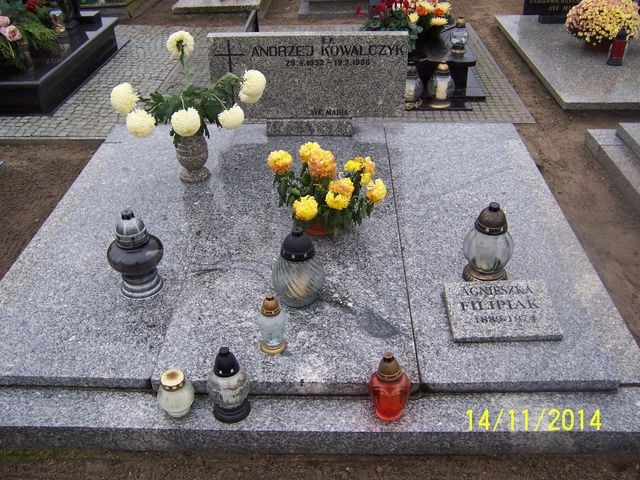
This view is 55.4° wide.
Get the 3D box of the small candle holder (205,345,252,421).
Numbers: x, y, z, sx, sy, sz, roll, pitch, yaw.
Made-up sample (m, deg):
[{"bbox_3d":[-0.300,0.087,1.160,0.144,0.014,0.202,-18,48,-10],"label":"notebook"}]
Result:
[{"bbox_3d":[-0.258,0.399,1.739,0.122,0.236,0.122,0,34,2],"label":"small candle holder"}]

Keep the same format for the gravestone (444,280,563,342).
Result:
[{"bbox_3d":[0.605,0.235,2.040,0.346,0.035,0.244,0,41,1],"label":"gravestone"}]

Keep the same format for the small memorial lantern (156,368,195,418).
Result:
[{"bbox_3d":[-0.427,0.455,1.806,0.110,0.135,0.110,0,34,2],"label":"small memorial lantern"}]

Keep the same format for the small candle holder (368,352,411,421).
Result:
[{"bbox_3d":[0.198,0.406,1.728,0.118,0.223,0.118,0,34,2],"label":"small candle holder"}]

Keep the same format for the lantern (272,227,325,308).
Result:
[{"bbox_3d":[-0.069,0.084,2.057,0.180,0.285,0.180,0,34,2],"label":"lantern"}]

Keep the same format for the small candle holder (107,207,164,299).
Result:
[{"bbox_3d":[-0.647,0.040,2.135,0.192,0.319,0.192,0,34,2],"label":"small candle holder"}]

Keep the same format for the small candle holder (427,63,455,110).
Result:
[{"bbox_3d":[0.745,-0.961,3.755,0.173,0.267,0.173,0,34,2],"label":"small candle holder"}]

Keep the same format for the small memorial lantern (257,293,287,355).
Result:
[{"bbox_3d":[-0.145,0.251,1.884,0.089,0.203,0.089,0,34,2],"label":"small memorial lantern"}]

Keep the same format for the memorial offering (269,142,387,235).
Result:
[{"bbox_3d":[0.024,-0.183,2.409,0.450,0.330,0.400,0,34,2],"label":"memorial offering"}]

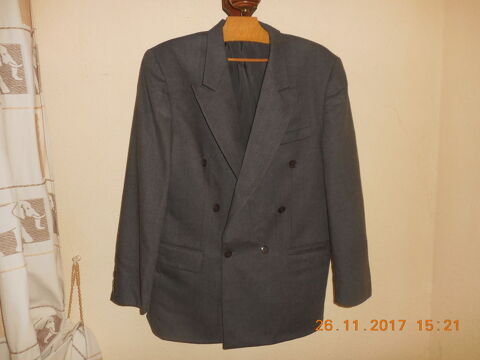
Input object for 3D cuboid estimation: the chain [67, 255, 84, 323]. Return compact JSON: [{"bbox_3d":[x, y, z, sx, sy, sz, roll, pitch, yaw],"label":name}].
[{"bbox_3d":[-0.460,0.306,0.970,0.050,0.195,0.020,0,5,-3],"label":"chain"}]

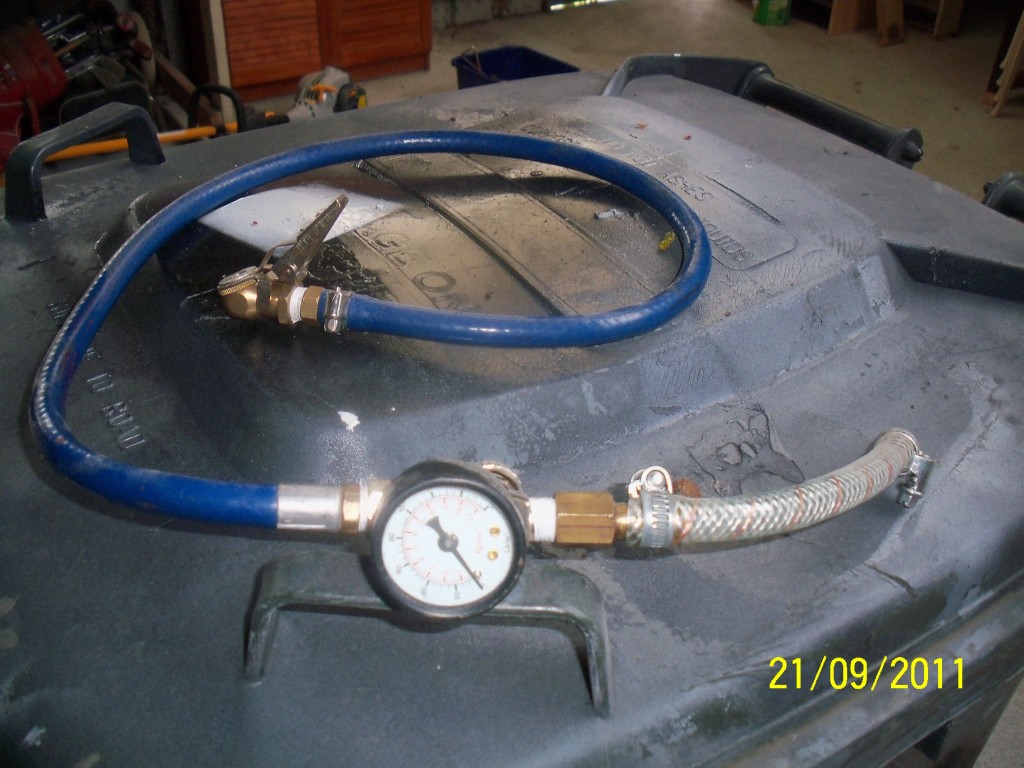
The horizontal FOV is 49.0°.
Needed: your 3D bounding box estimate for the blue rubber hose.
[{"bbox_3d":[-0.069,-0.058,0.532,0.262,0.042,0.370,26,39,31],"label":"blue rubber hose"}]

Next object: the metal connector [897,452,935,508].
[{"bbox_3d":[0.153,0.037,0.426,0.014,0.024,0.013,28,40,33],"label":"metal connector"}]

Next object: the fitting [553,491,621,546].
[{"bbox_3d":[0.023,0.043,0.358,0.020,0.018,0.018,2,32,-2],"label":"fitting"}]

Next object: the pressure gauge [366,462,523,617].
[{"bbox_3d":[-0.019,0.044,0.336,0.043,0.043,0.030,3,9,-3],"label":"pressure gauge"}]

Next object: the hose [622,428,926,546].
[{"bbox_3d":[0.099,0.037,0.389,0.149,0.034,0.033,-19,38,-31],"label":"hose"}]

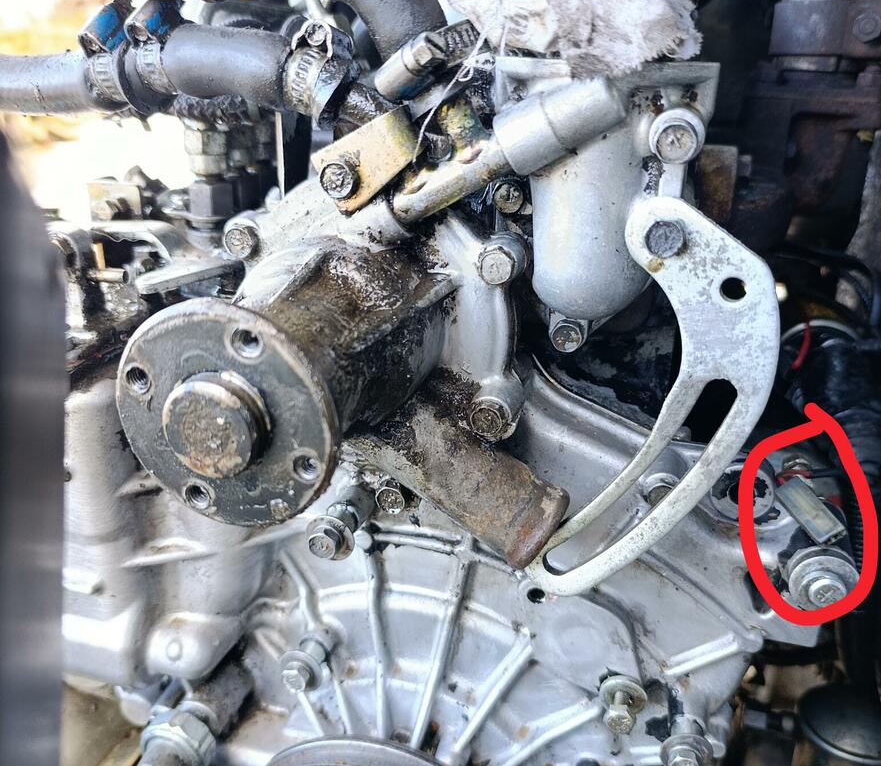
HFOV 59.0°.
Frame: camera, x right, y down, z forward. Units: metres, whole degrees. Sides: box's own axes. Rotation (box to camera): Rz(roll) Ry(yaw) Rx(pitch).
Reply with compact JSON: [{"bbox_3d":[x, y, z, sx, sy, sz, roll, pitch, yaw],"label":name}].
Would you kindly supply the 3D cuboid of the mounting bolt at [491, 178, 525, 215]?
[{"bbox_3d":[0.028,-0.075,0.314,0.014,0.014,0.011,6,23,14],"label":"mounting bolt"}]

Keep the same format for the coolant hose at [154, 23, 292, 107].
[{"bbox_3d":[-0.079,-0.115,0.281,0.053,0.027,0.027,12,24,6],"label":"coolant hose"}]

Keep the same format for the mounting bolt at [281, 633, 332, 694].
[{"bbox_3d":[-0.067,0.138,0.384,0.022,0.022,0.026,6,23,14],"label":"mounting bolt"}]

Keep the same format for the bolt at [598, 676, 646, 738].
[{"bbox_3d":[0.084,0.150,0.360,0.022,0.022,0.021,6,23,14],"label":"bolt"}]

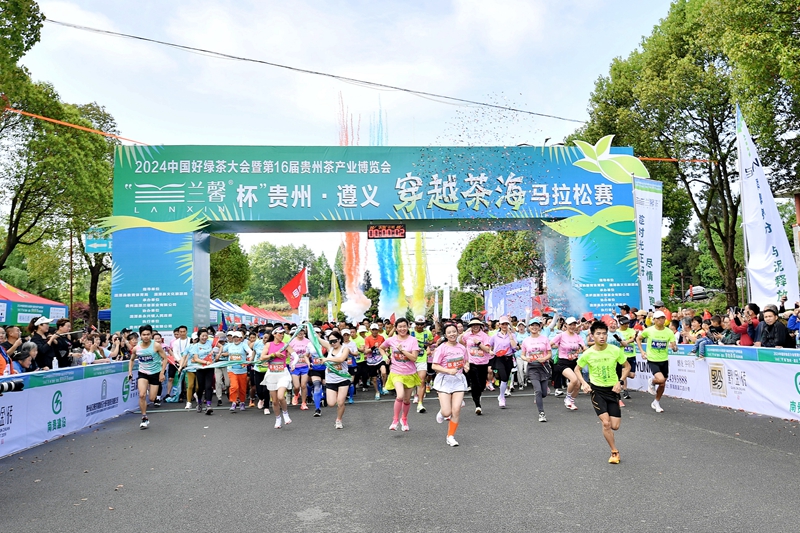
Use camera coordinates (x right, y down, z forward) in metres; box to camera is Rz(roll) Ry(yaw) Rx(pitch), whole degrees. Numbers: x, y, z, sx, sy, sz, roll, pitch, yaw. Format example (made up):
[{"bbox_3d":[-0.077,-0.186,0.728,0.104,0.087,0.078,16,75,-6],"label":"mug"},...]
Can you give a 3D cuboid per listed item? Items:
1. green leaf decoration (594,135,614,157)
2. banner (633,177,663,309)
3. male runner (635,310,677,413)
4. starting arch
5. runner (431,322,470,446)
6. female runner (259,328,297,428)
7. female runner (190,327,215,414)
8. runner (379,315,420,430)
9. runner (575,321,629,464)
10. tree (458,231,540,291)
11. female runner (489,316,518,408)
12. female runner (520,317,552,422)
[{"bbox_3d":[5.291,-3.100,13.775,0.500,0.600,0.050,-1,-6,-6],"label":"green leaf decoration"},{"bbox_3d":[5.730,-0.207,12.206,0.700,3.700,0.060,0,-6,-14],"label":"banner"},{"bbox_3d":[4.304,1.595,9.000,0.620,1.680,0.700,-2,-6,9],"label":"male runner"},{"bbox_3d":[-0.288,0.033,13.735,13.200,6.150,1.600,-1,-6,-6],"label":"starting arch"},{"bbox_3d":[0.635,1.473,6.750,0.500,1.508,0.550,0,-6,-10],"label":"runner"},{"bbox_3d":[-1.903,1.709,8.300,0.580,1.526,0.500,0,-6,-11],"label":"female runner"},{"bbox_3d":[-3.680,1.934,9.900,0.480,1.542,0.450,0,-6,-14],"label":"female runner"},{"bbox_3d":[-0.012,1.504,7.500,0.560,1.524,0.500,-1,-6,-2],"label":"runner"},{"bbox_3d":[2.257,1.400,6.000,0.550,1.564,0.600,-2,-6,9],"label":"runner"},{"bbox_3d":[6.328,0.735,28.000,7.000,7.000,6.500,-1,-6,-6],"label":"tree"},{"bbox_3d":[1.859,1.717,9.600,0.500,1.613,0.500,-1,-6,0],"label":"female runner"},{"bbox_3d":[2.093,1.573,8.200,0.500,1.589,0.550,-2,-6,7],"label":"female runner"}]

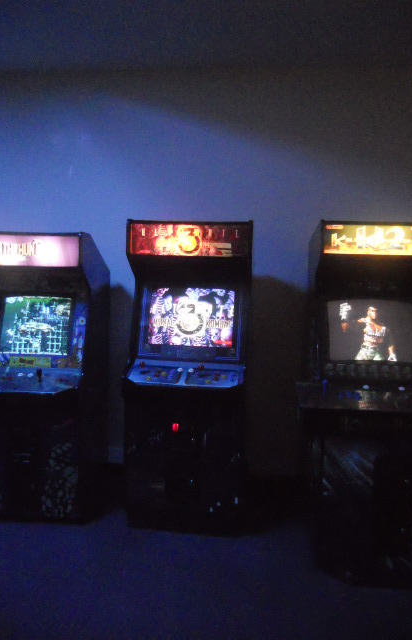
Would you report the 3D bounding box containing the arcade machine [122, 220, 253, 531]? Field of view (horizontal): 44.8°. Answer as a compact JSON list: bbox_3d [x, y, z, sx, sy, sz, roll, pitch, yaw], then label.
[{"bbox_3d":[-0.082,0.307,3.054,0.670,1.754,0.840,2,7,4],"label":"arcade machine"}]

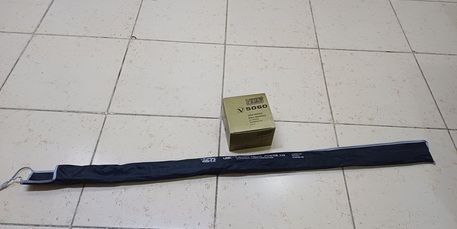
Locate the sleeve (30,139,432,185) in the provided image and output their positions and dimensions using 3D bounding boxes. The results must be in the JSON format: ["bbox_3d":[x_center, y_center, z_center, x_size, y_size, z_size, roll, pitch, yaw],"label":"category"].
[{"bbox_3d":[0.030,0.153,1.038,1.268,0.030,0.083,-3,53,-5],"label":"sleeve"}]

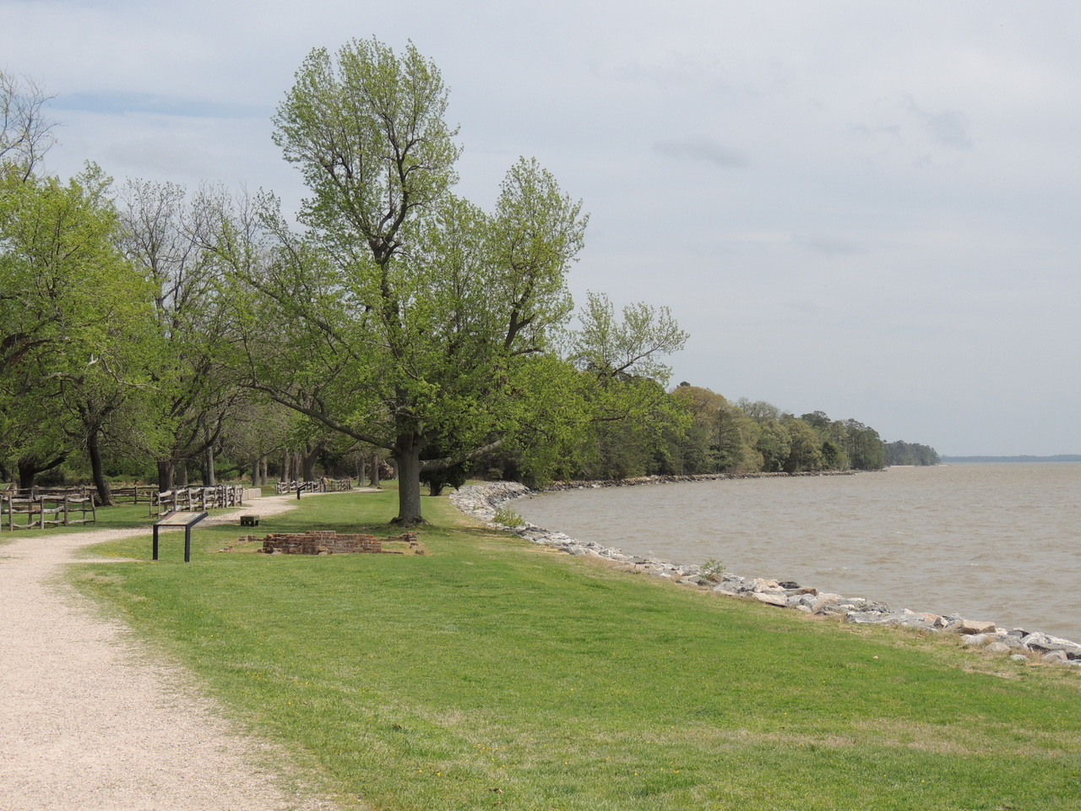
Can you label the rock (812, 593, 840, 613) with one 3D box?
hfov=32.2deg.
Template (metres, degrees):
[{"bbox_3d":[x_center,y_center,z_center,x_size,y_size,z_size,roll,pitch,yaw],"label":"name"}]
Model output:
[{"bbox_3d":[3.845,2.652,25.200,0.370,0.240,0.360,-1,-2,17],"label":"rock"}]

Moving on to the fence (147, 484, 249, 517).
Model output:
[{"bbox_3d":[-16.582,4.673,92.750,0.500,1.200,27.000,0,-2,-1],"label":"fence"}]

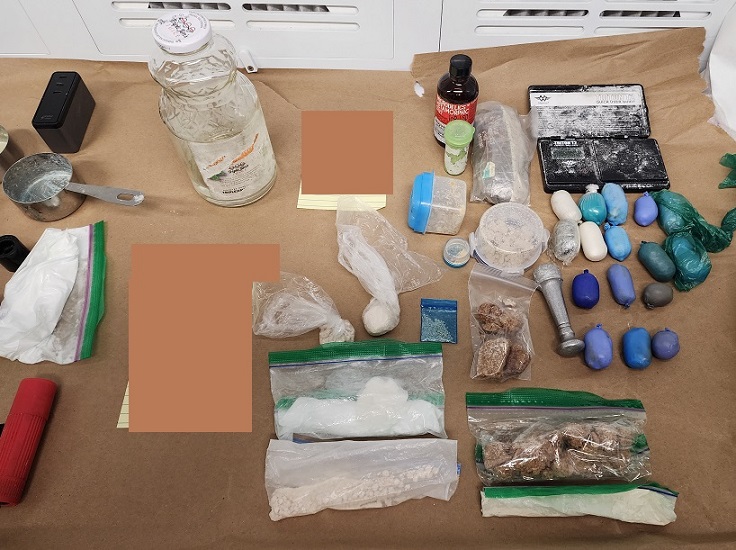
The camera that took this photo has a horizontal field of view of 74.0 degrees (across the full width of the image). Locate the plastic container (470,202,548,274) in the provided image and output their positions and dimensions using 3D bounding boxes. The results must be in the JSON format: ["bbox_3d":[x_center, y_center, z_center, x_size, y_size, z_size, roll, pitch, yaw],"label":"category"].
[{"bbox_3d":[0.159,-0.044,0.546,0.087,0.033,0.087,-4,57,0],"label":"plastic container"}]

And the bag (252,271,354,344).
[{"bbox_3d":[-0.067,0.029,0.493,0.117,0.028,0.078,7,58,6],"label":"bag"}]

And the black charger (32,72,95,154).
[{"bbox_3d":[-0.415,-0.223,0.672,0.032,0.053,0.104,-4,57,0],"label":"black charger"}]

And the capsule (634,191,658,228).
[{"bbox_3d":[0.313,-0.073,0.549,0.024,0.024,0.044,13,59,10],"label":"capsule"}]

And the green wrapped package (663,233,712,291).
[{"bbox_3d":[0.335,-0.015,0.510,0.045,0.028,0.070,9,59,7],"label":"green wrapped package"}]

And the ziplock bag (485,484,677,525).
[{"bbox_3d":[0.172,0.190,0.404,0.156,0.018,0.032,1,57,3],"label":"ziplock bag"}]

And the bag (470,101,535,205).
[{"bbox_3d":[0.166,-0.156,0.610,0.071,0.045,0.158,5,58,6],"label":"bag"}]

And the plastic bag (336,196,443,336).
[{"bbox_3d":[0.019,-0.026,0.522,0.104,0.034,0.185,-11,58,-5],"label":"plastic bag"}]

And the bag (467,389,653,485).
[{"bbox_3d":[0.166,0.143,0.429,0.152,0.027,0.071,0,57,2],"label":"bag"}]

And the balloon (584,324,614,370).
[{"bbox_3d":[0.225,0.070,0.476,0.024,0.023,0.045,13,59,10],"label":"balloon"}]

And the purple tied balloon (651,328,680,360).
[{"bbox_3d":[0.282,0.066,0.461,0.025,0.025,0.031,15,60,11],"label":"purple tied balloon"}]

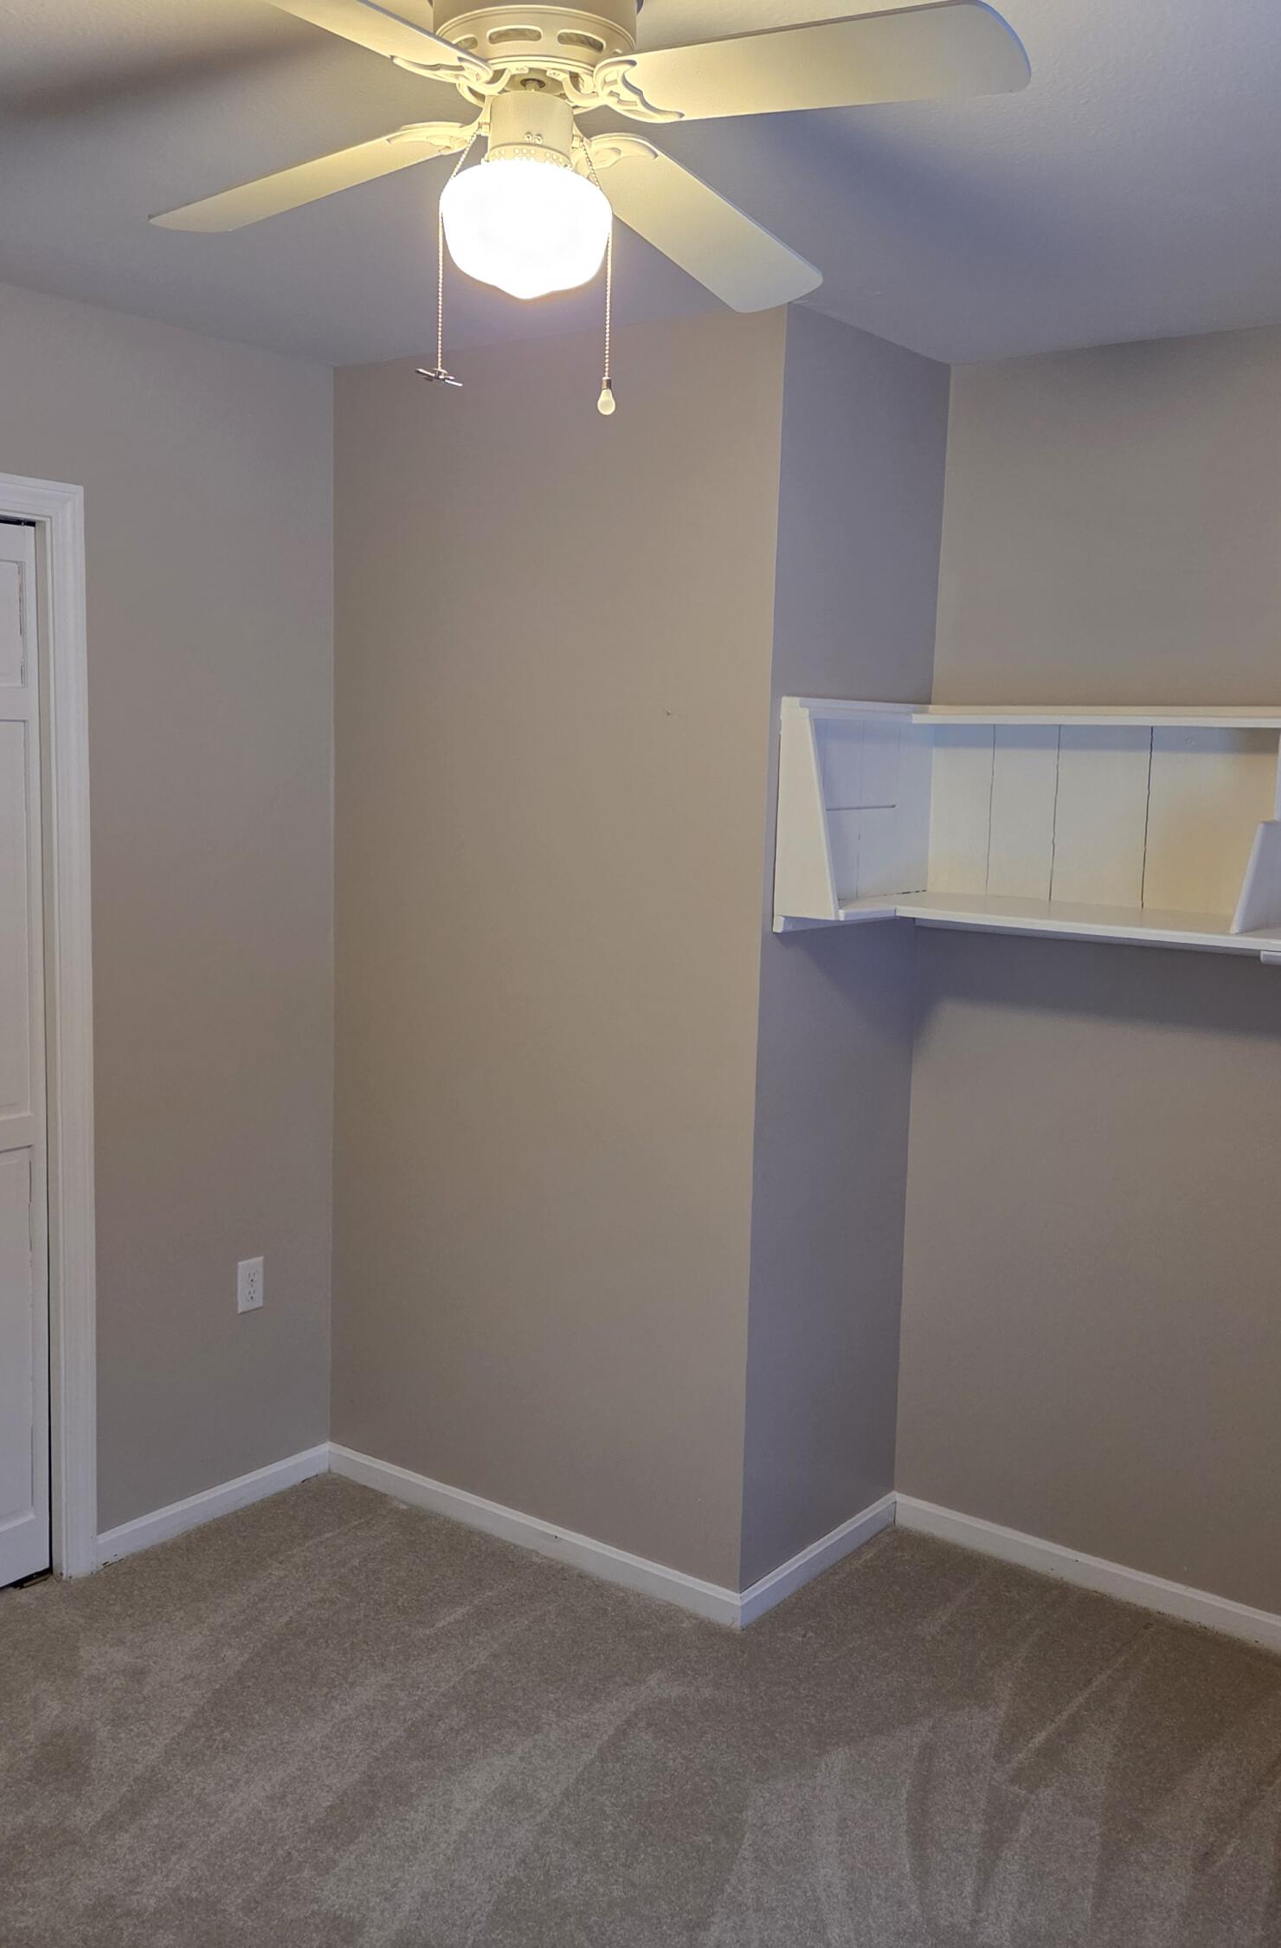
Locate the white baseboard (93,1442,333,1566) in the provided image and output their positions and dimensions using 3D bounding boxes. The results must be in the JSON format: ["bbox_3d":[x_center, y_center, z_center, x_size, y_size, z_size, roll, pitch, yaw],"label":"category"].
[{"bbox_3d":[-0.890,1.127,3.691,0.014,0.066,0.625,7,9,37],"label":"white baseboard"}]

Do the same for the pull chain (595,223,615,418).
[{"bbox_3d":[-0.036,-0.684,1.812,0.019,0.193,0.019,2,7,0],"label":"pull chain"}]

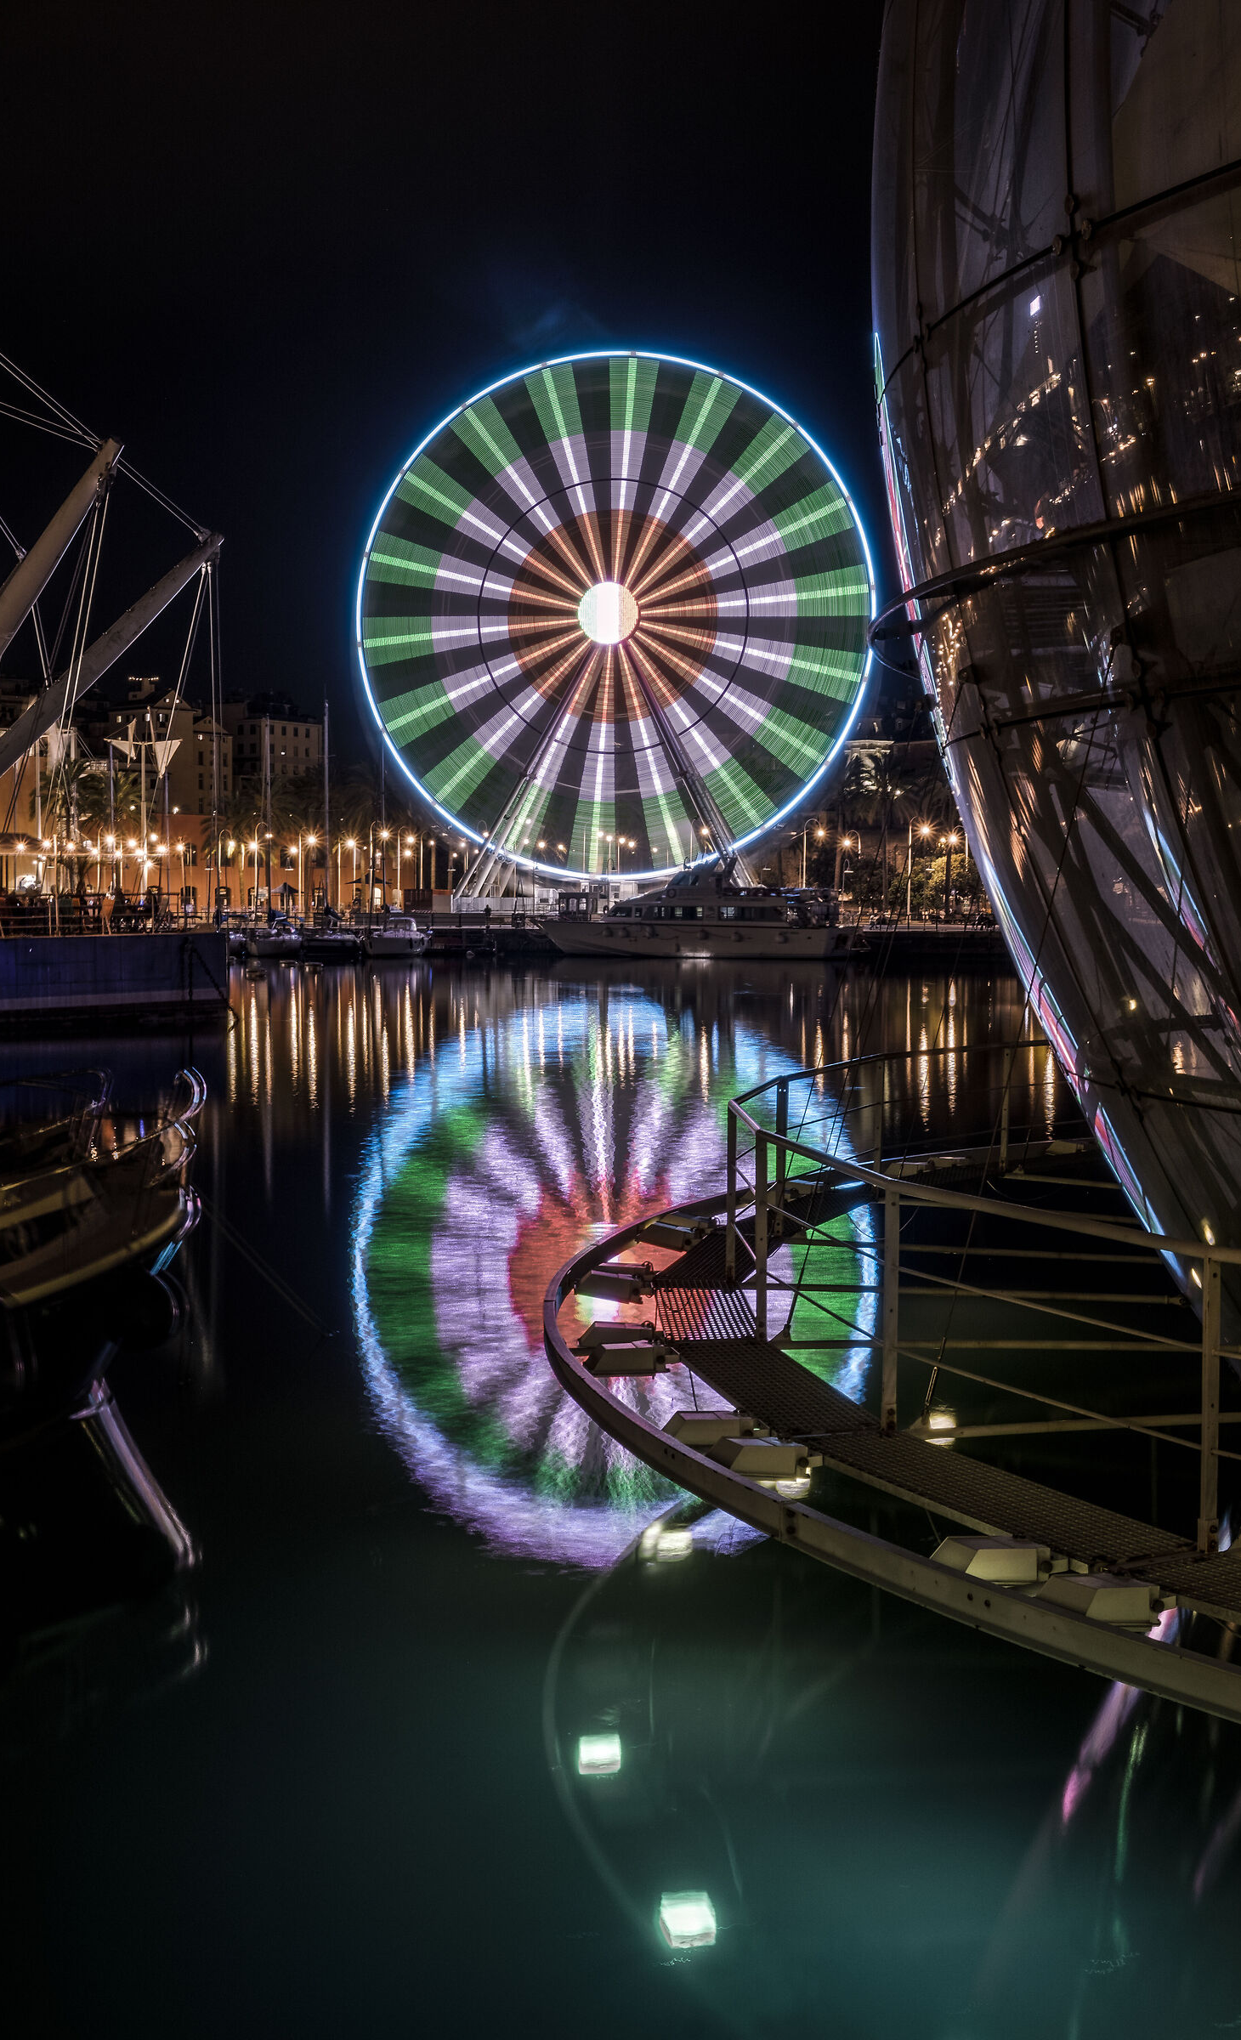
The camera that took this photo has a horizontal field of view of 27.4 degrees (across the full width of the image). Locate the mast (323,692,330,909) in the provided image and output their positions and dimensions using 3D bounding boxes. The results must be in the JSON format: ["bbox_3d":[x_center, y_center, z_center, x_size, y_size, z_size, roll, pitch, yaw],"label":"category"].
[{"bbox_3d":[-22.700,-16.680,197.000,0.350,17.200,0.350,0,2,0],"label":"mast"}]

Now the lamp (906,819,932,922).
[{"bbox_3d":[24.320,-12.160,208.000,1.900,8.600,0.600,0,2,0],"label":"lamp"}]

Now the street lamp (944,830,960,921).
[{"bbox_3d":[27.970,-12.110,214.000,1.400,8.000,0.600,0,2,0],"label":"street lamp"}]

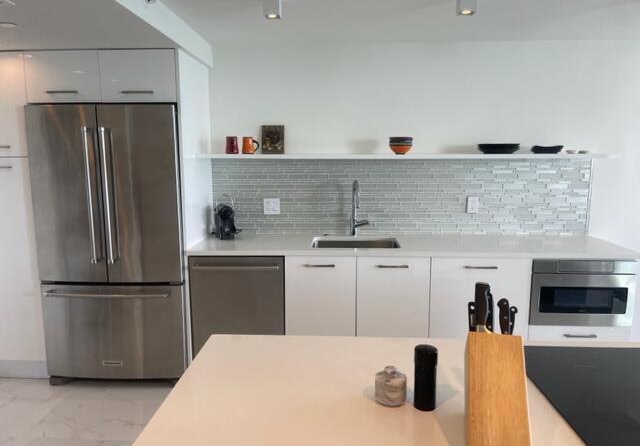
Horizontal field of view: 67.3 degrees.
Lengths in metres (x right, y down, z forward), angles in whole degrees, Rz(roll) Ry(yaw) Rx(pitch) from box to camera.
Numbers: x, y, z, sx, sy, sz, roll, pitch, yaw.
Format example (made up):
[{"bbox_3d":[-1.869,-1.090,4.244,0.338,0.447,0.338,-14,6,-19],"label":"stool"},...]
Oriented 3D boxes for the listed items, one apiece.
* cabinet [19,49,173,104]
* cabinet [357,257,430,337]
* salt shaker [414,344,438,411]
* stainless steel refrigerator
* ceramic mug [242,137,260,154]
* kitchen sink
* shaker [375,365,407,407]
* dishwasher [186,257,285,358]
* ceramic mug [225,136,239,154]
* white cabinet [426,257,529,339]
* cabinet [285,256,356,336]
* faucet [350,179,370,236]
[{"bbox_3d":[-1.315,-0.925,3.216,0.932,0.312,0.625,0,8,3],"label":"cabinet"},{"bbox_3d":[0.479,0.562,3.332,0.456,0.783,0.600,0,8,3],"label":"cabinet"},{"bbox_3d":[0.254,0.371,1.150,0.049,0.144,0.049,0,9,3],"label":"salt shaker"},{"bbox_3d":[-1.300,0.151,3.288,0.908,1.810,0.745,0,9,3],"label":"stainless steel refrigerator"},{"bbox_3d":[-0.491,-0.549,3.418,0.125,0.116,0.086,0,8,3],"label":"ceramic mug"},{"bbox_3d":[0.246,0.234,3.290,0.575,0.200,0.430,0,8,3],"label":"kitchen sink"},{"bbox_3d":[0.172,0.388,1.165,0.076,0.084,0.076,0,8,3],"label":"shaker"},{"bbox_3d":[-0.510,0.562,3.360,0.610,0.783,0.610,0,8,3],"label":"dishwasher"},{"bbox_3d":[-0.603,-0.523,3.259,0.086,0.113,0.114,0,9,3],"label":"ceramic mug"},{"bbox_3d":[1.013,0.565,3.303,0.614,0.783,0.600,0,8,3],"label":"white cabinet"},{"bbox_3d":[0.021,0.574,3.371,0.457,0.843,0.600,0,9,3],"label":"cabinet"},{"bbox_3d":[0.296,-0.091,3.368,0.125,0.416,0.250,-1,9,-4],"label":"faucet"}]

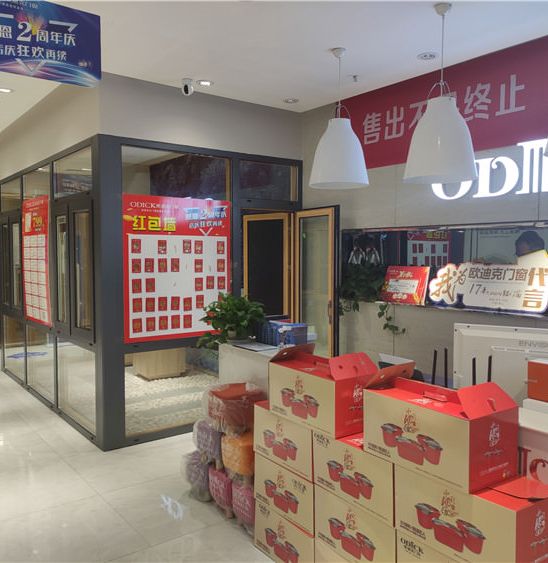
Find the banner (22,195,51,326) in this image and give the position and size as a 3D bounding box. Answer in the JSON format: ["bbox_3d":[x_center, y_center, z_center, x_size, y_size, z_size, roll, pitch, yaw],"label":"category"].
[{"bbox_3d":[-2.454,-0.215,5.603,0.040,1.300,0.980,-2,4,-38],"label":"banner"}]

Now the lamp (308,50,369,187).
[{"bbox_3d":[0.451,-1.120,3.705,0.410,0.935,0.410,0,3,0],"label":"lamp"}]

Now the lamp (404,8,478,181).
[{"bbox_3d":[0.949,-1.051,3.024,0.414,0.975,0.414,-2,4,-38],"label":"lamp"}]

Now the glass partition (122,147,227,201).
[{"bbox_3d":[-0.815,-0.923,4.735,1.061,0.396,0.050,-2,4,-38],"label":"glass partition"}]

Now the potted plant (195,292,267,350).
[{"bbox_3d":[-0.300,0.272,3.780,0.380,0.380,0.420,-2,4,-38],"label":"potted plant"}]

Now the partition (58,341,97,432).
[{"bbox_3d":[-1.842,0.937,5.020,0.050,0.720,1.069,-2,4,-38],"label":"partition"}]

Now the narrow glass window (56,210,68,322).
[{"bbox_3d":[-1.985,-0.111,5.064,0.050,0.999,0.335,-2,4,-38],"label":"narrow glass window"}]

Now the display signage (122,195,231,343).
[{"bbox_3d":[-0.815,-0.114,4.745,1.042,1.217,0.030,-2,4,-38],"label":"display signage"}]

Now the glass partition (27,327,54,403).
[{"bbox_3d":[-2.561,0.890,5.938,0.050,0.709,1.130,-2,4,-38],"label":"glass partition"}]

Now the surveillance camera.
[{"bbox_3d":[-0.708,-1.584,4.438,0.090,0.135,0.095,1,3,11],"label":"surveillance camera"}]

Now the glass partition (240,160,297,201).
[{"bbox_3d":[-0.039,-0.977,5.340,0.717,0.365,0.050,-2,4,-38],"label":"glass partition"}]

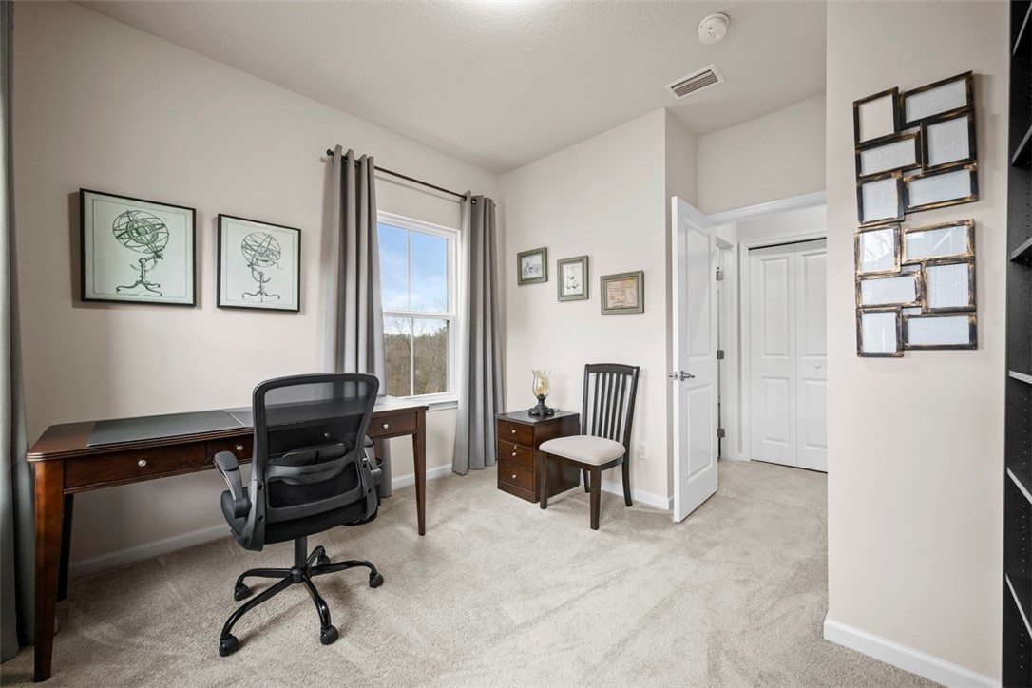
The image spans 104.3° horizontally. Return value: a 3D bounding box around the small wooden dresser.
[{"bbox_3d":[0.176,0.838,3.140,0.510,0.573,0.425,0,0,-43],"label":"small wooden dresser"}]

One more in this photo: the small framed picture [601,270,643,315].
[{"bbox_3d":[0.779,-0.366,2.952,0.342,0.310,0.030,0,0,44],"label":"small framed picture"}]

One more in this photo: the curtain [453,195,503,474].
[{"bbox_3d":[-0.329,-0.093,3.588,0.150,2.420,0.500,0,0,44],"label":"curtain"}]

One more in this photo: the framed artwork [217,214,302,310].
[{"bbox_3d":[-1.540,-0.466,2.429,0.025,0.530,0.430,0,0,44],"label":"framed artwork"}]

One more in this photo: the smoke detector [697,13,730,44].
[{"bbox_3d":[0.995,-1.596,2.025,0.140,0.050,0.140,0,0,0],"label":"smoke detector"}]

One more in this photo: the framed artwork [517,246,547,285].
[{"bbox_3d":[0.152,-0.688,3.603,0.345,0.300,0.025,0,0,44],"label":"framed artwork"}]

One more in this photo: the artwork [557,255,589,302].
[{"bbox_3d":[0.463,-0.521,3.259,0.300,0.356,0.030,0,0,44],"label":"artwork"}]

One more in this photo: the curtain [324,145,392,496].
[{"bbox_3d":[-1.099,-0.093,2.795,0.150,2.420,0.480,0,0,44],"label":"curtain"}]

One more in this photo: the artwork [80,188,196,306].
[{"bbox_3d":[-1.907,-0.465,2.051,0.025,0.530,0.430,0,0,44],"label":"artwork"}]

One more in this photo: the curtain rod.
[{"bbox_3d":[-0.739,-1.272,3.183,0.060,0.045,1.480,0,0,44],"label":"curtain rod"}]

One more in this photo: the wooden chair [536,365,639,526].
[{"bbox_3d":[0.510,0.637,2.763,0.480,0.970,0.570,0,0,44],"label":"wooden chair"}]

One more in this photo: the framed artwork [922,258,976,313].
[{"bbox_3d":[1.393,-0.183,1.294,0.116,0.166,0.020,0,0,44],"label":"framed artwork"}]

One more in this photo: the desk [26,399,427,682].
[{"bbox_3d":[-1.313,0.748,2.104,0.711,0.765,1.527,0,0,45],"label":"desk"}]

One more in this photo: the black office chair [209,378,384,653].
[{"bbox_3d":[-0.922,0.621,1.729,0.640,1.016,0.660,0,0,-42],"label":"black office chair"}]

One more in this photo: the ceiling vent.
[{"bbox_3d":[1.118,-1.617,2.505,0.295,0.016,0.205,0,0,44],"label":"ceiling vent"}]

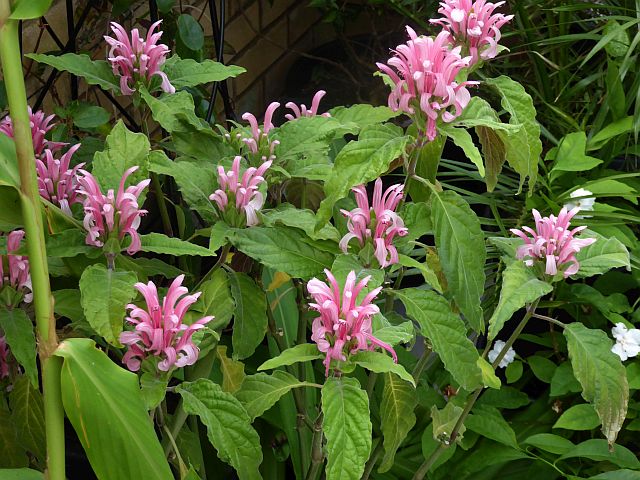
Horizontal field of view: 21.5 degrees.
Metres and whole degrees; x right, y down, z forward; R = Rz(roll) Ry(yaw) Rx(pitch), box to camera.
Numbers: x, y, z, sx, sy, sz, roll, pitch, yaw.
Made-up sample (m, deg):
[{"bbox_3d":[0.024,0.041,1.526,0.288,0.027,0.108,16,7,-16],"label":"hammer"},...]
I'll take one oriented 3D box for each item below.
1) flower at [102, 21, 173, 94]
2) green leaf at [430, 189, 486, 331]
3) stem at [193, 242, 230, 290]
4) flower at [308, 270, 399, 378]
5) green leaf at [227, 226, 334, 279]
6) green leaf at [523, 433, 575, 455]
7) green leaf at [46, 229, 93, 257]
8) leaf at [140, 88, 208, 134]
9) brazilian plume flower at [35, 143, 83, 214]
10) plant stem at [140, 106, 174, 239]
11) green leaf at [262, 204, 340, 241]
[{"bbox_3d":[-0.249,-0.252,2.320,0.096,0.102,0.096,0,10,0],"label":"flower"},{"bbox_3d":[0.158,0.022,1.920,0.050,0.158,0.030,-15,6,11],"label":"green leaf"},{"bbox_3d":[-0.126,0.031,1.970,0.016,0.066,0.018,32,9,6],"label":"stem"},{"bbox_3d":[0.035,0.088,1.830,0.094,0.104,0.090,-2,14,0],"label":"flower"},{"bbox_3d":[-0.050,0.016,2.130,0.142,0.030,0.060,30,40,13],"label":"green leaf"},{"bbox_3d":[0.288,0.256,2.120,0.068,0.016,0.038,13,38,2],"label":"green leaf"},{"bbox_3d":[-0.292,0.004,1.970,0.066,0.018,0.045,0,39,0],"label":"green leaf"},{"bbox_3d":[-0.175,-0.155,2.030,0.080,0.020,0.050,15,38,14],"label":"leaf"},{"bbox_3d":[-0.312,-0.073,2.030,0.064,0.077,0.064,0,14,0],"label":"brazilian plume flower"},{"bbox_3d":[-0.206,-0.085,2.120,0.009,0.162,0.009,-12,9,0],"label":"plant stem"},{"bbox_3d":[-0.022,-0.021,1.980,0.090,0.020,0.044,22,35,5],"label":"green leaf"}]

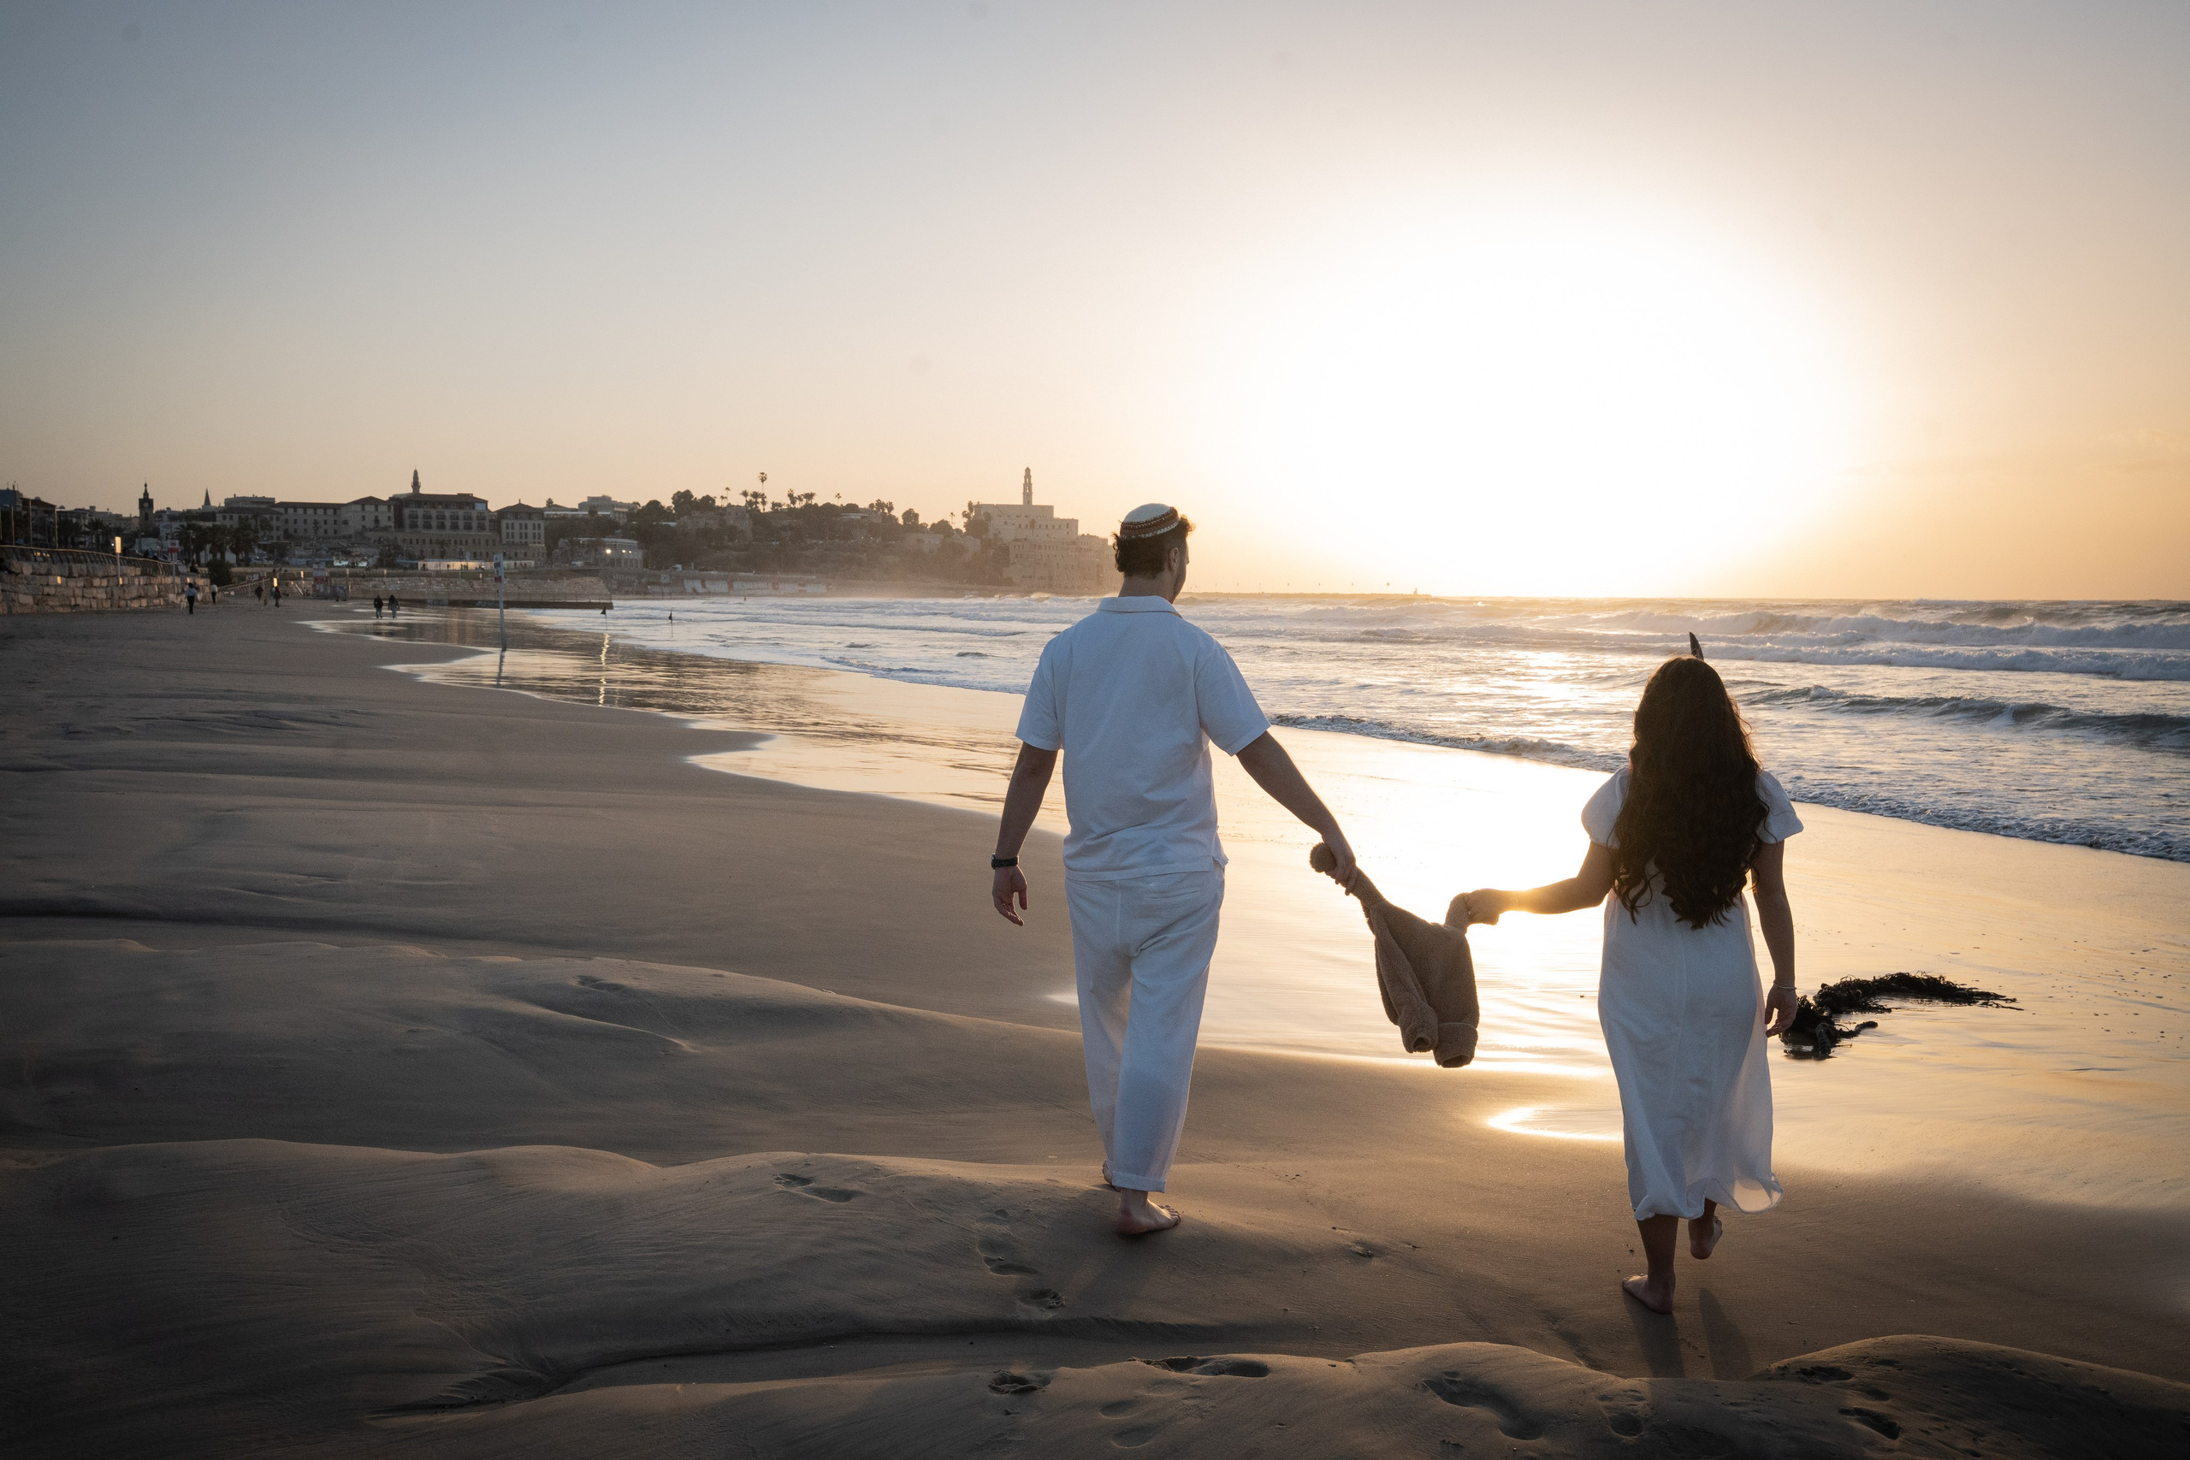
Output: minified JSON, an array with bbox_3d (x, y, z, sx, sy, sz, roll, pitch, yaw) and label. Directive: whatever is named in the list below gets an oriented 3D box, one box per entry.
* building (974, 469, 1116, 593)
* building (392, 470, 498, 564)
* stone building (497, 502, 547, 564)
[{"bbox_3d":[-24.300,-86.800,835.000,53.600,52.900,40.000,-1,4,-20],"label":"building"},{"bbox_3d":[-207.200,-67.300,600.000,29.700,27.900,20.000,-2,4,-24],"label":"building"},{"bbox_3d":[-182.400,-62.400,600.000,13.000,19.400,15.000,-2,4,-24],"label":"stone building"}]

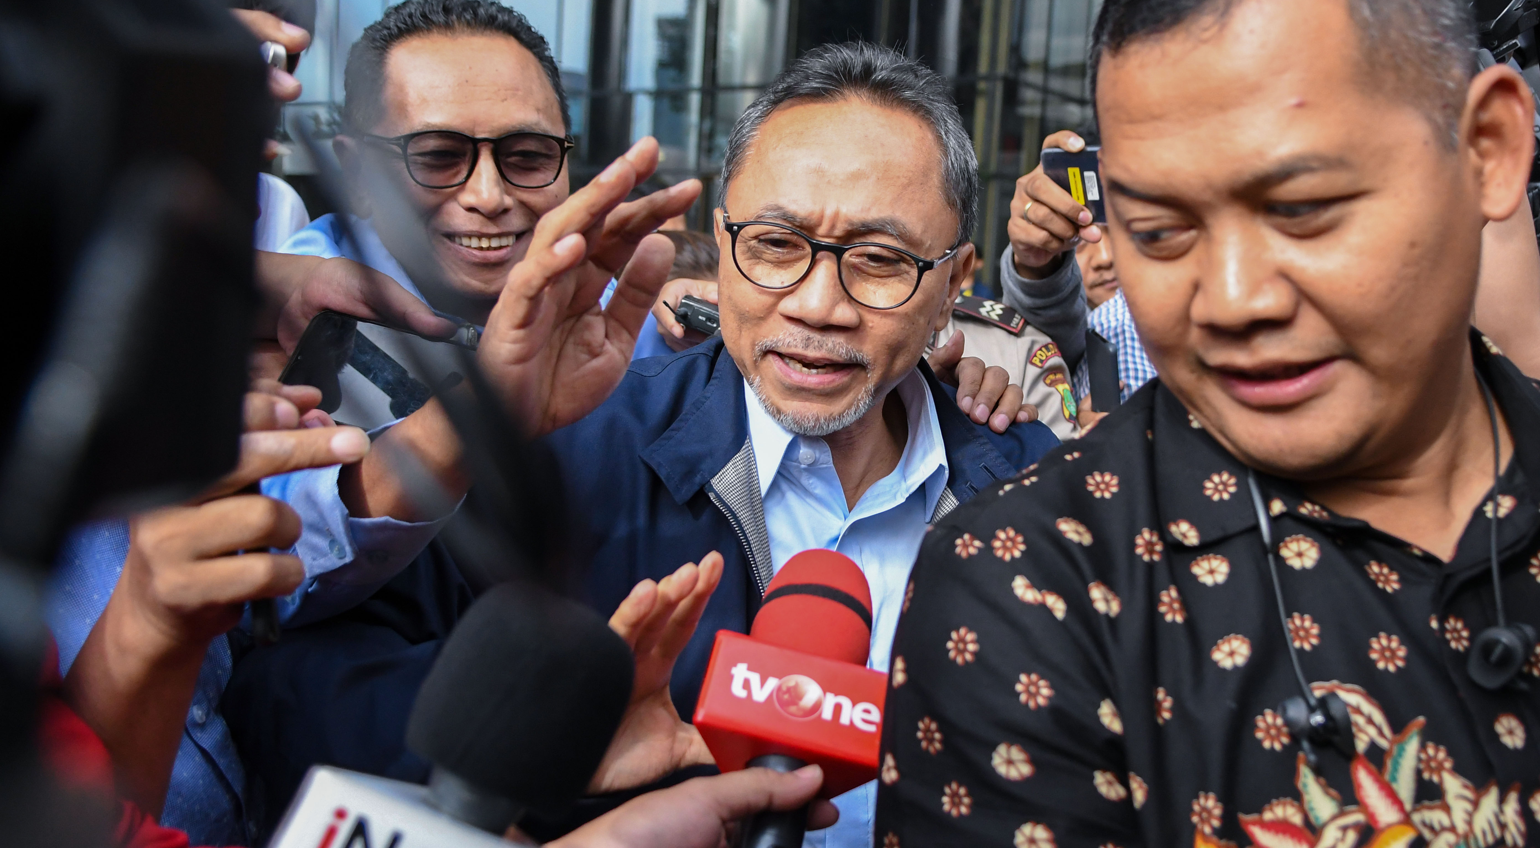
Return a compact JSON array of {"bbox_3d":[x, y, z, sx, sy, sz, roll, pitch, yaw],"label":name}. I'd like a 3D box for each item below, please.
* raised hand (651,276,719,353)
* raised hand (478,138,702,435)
[{"bbox_3d":[-0.076,-0.103,1.060,0.085,0.090,0.090,4,4,6],"label":"raised hand"},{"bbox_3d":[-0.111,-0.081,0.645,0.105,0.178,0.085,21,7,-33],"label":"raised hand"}]

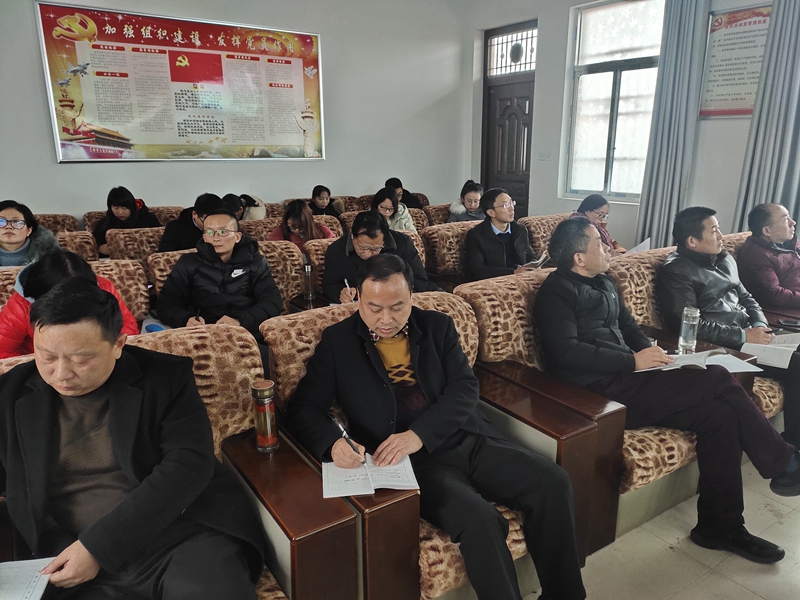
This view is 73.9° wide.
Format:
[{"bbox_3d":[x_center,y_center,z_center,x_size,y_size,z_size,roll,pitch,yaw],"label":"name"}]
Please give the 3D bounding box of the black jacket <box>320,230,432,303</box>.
[{"bbox_3d":[-0.138,-0.211,3.146,0.660,0.620,0.500,-6,16,-21],"label":"black jacket"}]

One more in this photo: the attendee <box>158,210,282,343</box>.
[{"bbox_3d":[-0.860,0.144,2.888,0.640,1.230,0.850,-10,19,-31],"label":"attendee"}]

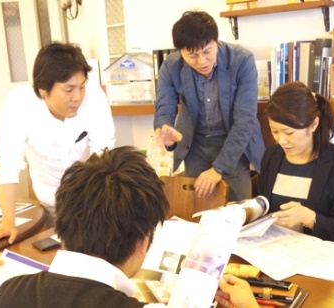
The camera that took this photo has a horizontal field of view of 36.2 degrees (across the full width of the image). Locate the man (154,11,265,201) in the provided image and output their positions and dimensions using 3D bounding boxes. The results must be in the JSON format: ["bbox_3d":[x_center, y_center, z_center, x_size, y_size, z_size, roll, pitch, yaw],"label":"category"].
[{"bbox_3d":[0.211,0.163,2.244,0.530,1.525,0.580,-2,11,8],"label":"man"}]

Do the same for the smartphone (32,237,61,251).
[{"bbox_3d":[-0.436,0.332,1.849,0.072,0.012,0.086,-12,14,-36],"label":"smartphone"}]

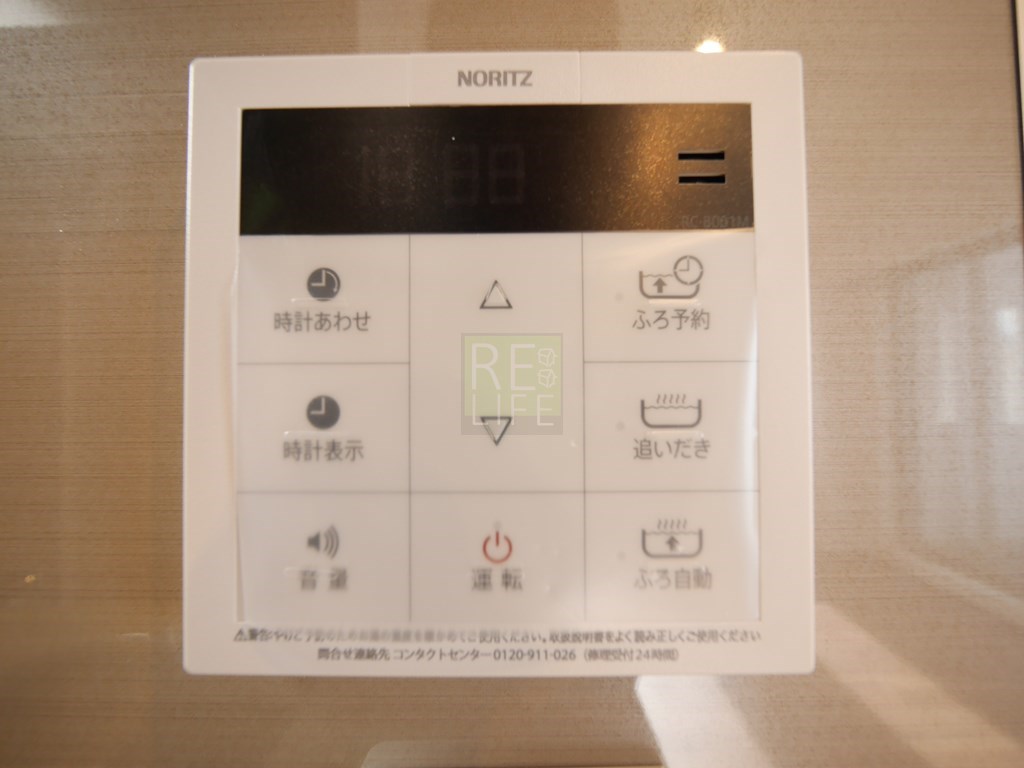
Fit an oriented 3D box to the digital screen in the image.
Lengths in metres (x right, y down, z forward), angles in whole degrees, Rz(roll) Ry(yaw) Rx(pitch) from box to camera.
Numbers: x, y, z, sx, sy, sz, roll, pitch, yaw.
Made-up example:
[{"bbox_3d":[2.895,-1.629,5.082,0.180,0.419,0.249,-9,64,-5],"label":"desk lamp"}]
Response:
[{"bbox_3d":[-0.003,-0.042,0.084,0.100,0.025,0.006,0,-1,0],"label":"digital screen"}]

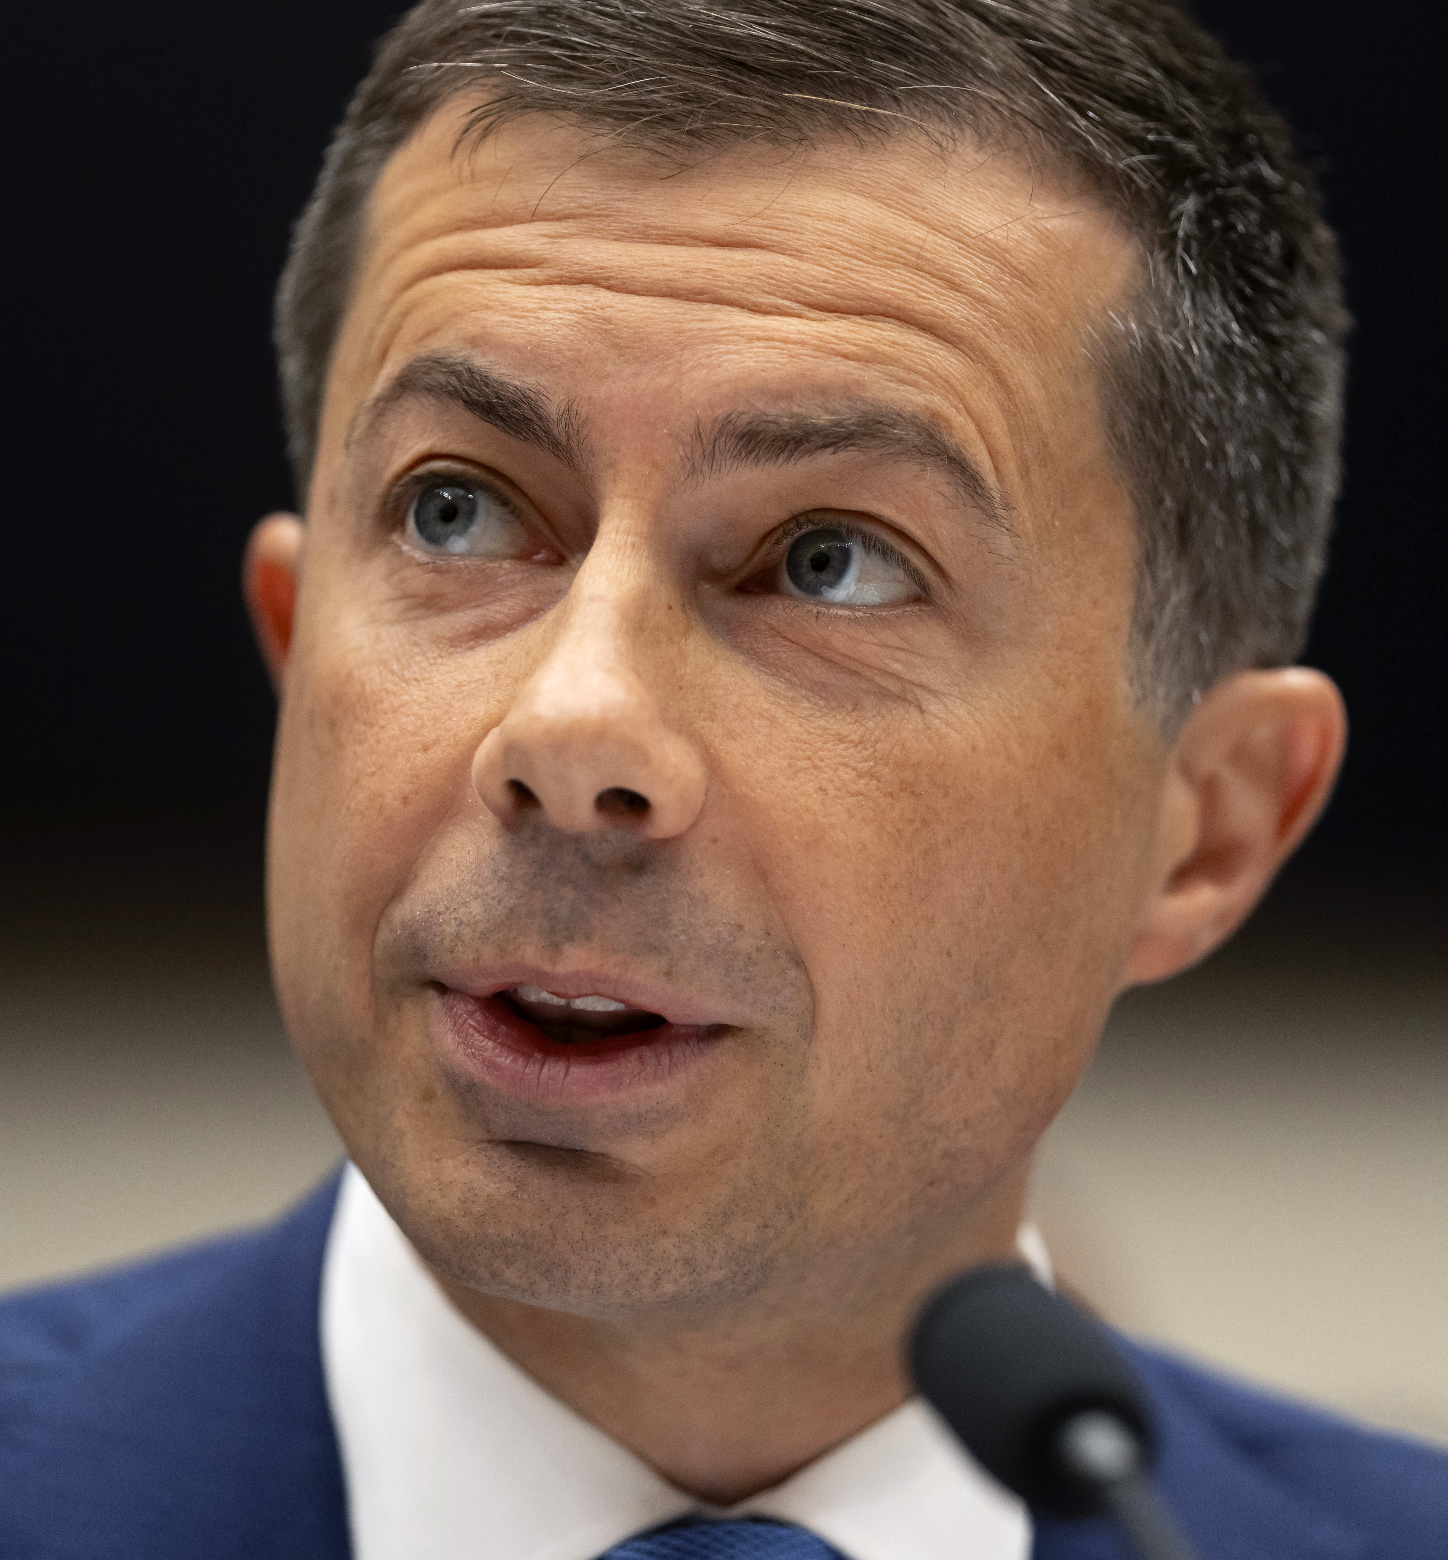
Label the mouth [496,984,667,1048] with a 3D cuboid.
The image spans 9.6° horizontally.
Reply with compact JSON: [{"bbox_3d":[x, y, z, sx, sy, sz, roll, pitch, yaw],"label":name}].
[{"bbox_3d":[-0.023,0.038,1.390,0.030,0.011,0.014,8,-7,18],"label":"mouth"}]

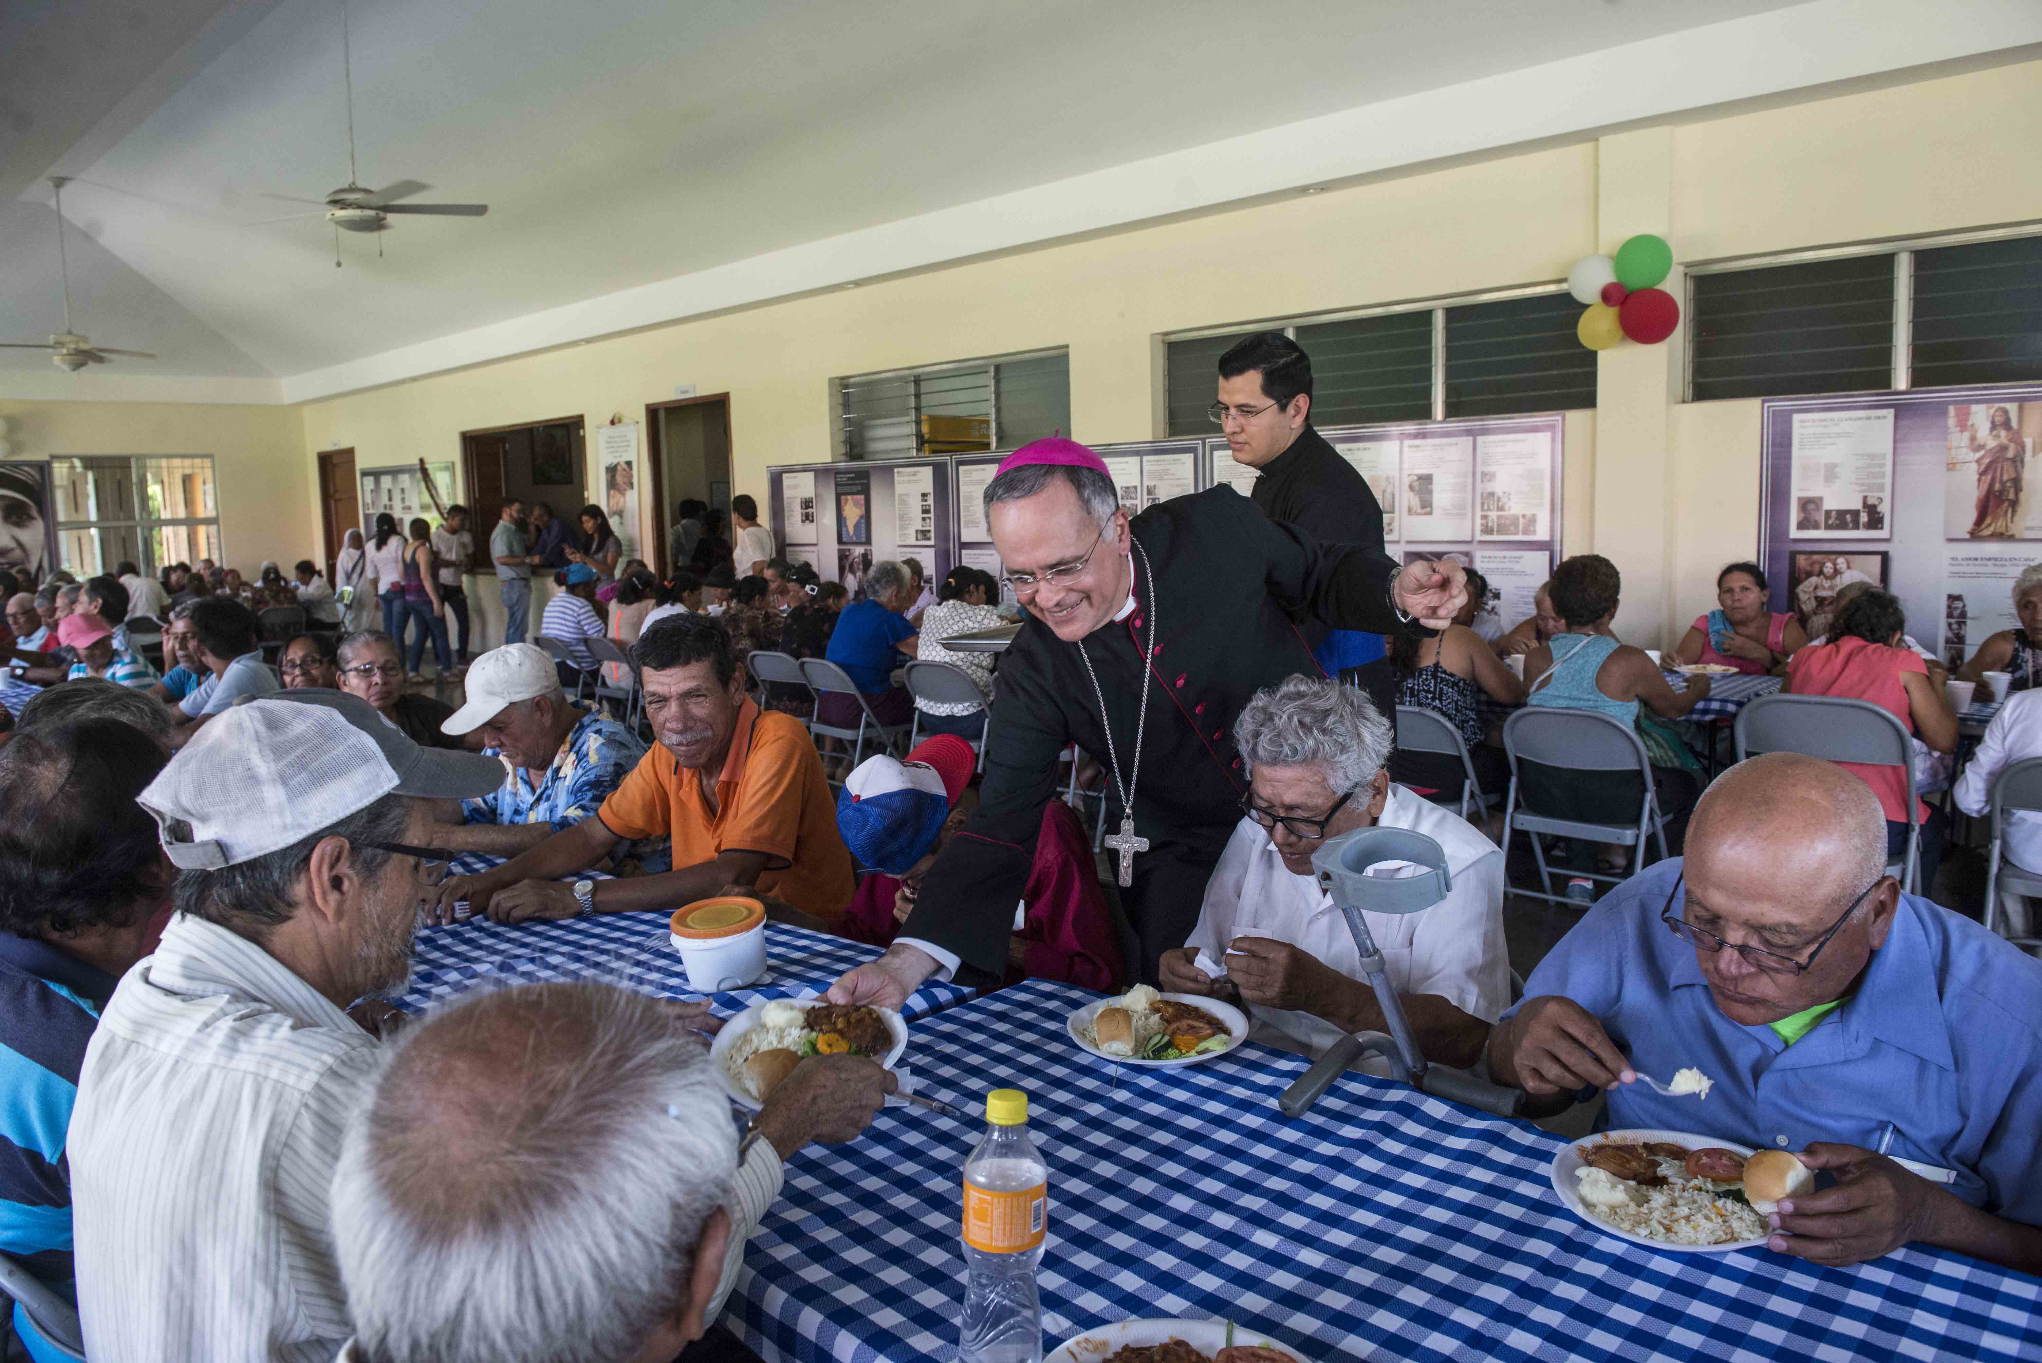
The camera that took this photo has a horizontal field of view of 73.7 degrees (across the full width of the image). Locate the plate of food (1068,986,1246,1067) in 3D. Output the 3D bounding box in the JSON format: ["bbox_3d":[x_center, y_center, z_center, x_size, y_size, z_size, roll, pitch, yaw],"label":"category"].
[{"bbox_3d":[0.175,0.441,1.744,0.233,0.050,0.233,-2,7,0],"label":"plate of food"}]

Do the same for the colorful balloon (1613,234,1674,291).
[{"bbox_3d":[2.719,-1.827,5.950,0.250,0.260,0.250,5,9,42],"label":"colorful balloon"}]

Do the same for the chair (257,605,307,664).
[{"bbox_3d":[-7.303,-0.357,13.340,0.465,0.760,0.480,-8,9,-42],"label":"chair"}]

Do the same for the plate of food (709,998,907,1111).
[{"bbox_3d":[-0.245,0.426,1.590,0.230,0.045,0.230,0,19,0],"label":"plate of food"}]

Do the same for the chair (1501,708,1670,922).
[{"bbox_3d":[1.924,0.428,4.557,0.465,0.760,0.480,4,9,41],"label":"chair"}]

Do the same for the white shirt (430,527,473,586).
[{"bbox_3d":[-5.827,-1.283,13.950,0.460,0.620,0.280,-7,9,-37],"label":"white shirt"}]

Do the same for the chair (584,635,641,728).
[{"bbox_3d":[-2.436,0.070,8.492,0.492,0.760,0.457,-9,10,-44],"label":"chair"}]

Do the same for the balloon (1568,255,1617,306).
[{"bbox_3d":[2.650,-1.859,6.308,0.235,0.235,0.235,5,10,42],"label":"balloon"}]

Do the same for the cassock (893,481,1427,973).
[{"bbox_3d":[0.273,0.421,1.990,0.700,1.370,0.700,1,8,24],"label":"cassock"}]

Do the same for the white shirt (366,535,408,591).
[{"bbox_3d":[-6.249,-1.162,13.400,0.400,0.560,0.260,-1,7,5],"label":"white shirt"}]

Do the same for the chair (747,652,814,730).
[{"bbox_3d":[-1.151,0.195,7.175,0.457,0.760,0.492,5,10,43],"label":"chair"}]

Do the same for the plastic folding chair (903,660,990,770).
[{"bbox_3d":[-0.262,0.271,6.348,0.457,0.760,0.492,4,9,38],"label":"plastic folding chair"}]

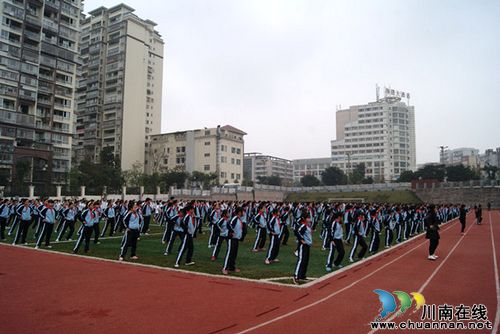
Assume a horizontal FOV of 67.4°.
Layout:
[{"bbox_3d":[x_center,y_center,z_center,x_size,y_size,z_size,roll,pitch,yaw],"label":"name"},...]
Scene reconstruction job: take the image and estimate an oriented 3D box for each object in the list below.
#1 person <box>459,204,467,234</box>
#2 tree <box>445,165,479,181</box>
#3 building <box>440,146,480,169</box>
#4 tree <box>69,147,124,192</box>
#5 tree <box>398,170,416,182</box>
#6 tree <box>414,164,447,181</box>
[{"bbox_3d":[11.683,2.855,20.649,0.340,1.580,0.500,-2,-6,32],"label":"person"},{"bbox_3d":[56.190,2.380,100.260,9.060,6.120,8.160,-3,-6,29],"label":"tree"},{"bbox_3d":[142.810,3.480,257.690,13.000,30.580,20.000,3,-6,-24],"label":"building"},{"bbox_3d":[-29.361,1.067,71.151,10.000,10.000,10.000,3,-6,-22],"label":"tree"},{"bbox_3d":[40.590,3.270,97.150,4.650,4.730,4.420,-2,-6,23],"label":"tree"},{"bbox_3d":[54.594,2.863,113.264,9.640,7.270,9.640,-2,-6,26],"label":"tree"}]

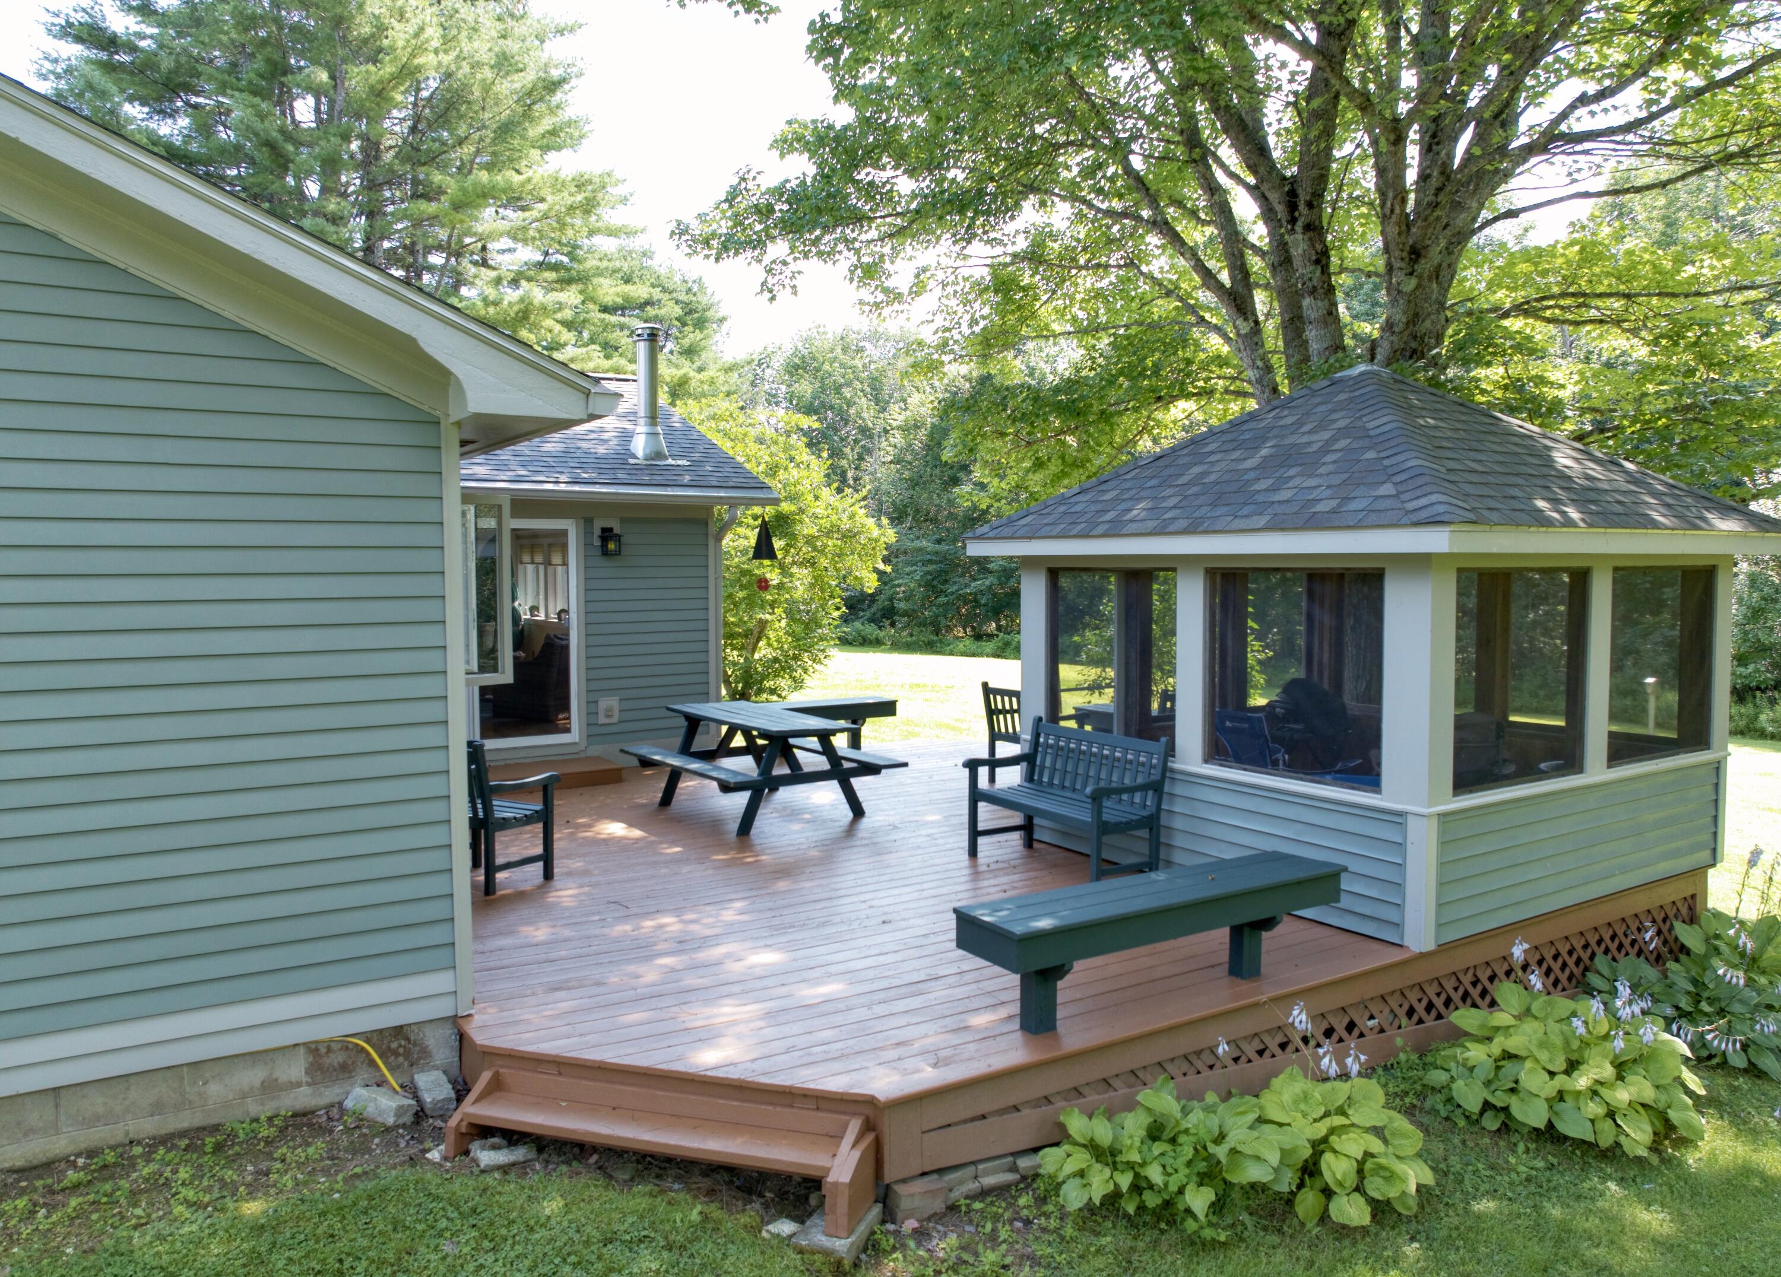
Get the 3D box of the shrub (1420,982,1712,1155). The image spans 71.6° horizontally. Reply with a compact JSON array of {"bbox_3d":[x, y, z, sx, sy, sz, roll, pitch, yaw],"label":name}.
[{"bbox_3d":[2.987,1.921,5.548,1.150,0.500,1.000,-3,4,-33],"label":"shrub"}]

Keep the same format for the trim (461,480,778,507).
[{"bbox_3d":[-2.442,-1.274,10.995,3.350,0.140,0.130,-3,4,-37],"label":"trim"}]

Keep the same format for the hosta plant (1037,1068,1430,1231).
[{"bbox_3d":[1.336,1.885,4.616,1.400,0.440,0.820,-1,4,-13],"label":"hosta plant"}]

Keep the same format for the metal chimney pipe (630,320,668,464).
[{"bbox_3d":[-2.369,-2.347,11.956,0.370,1.360,0.380,-3,4,-37],"label":"metal chimney pipe"}]

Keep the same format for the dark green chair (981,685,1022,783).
[{"bbox_3d":[1.223,0.813,10.559,0.620,0.900,0.630,-3,5,-39],"label":"dark green chair"}]

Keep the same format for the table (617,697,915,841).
[{"bbox_3d":[-1.015,0.966,9.507,1.450,0.745,1.840,-3,4,-35],"label":"table"}]

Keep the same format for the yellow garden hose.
[{"bbox_3d":[-2.156,1.734,5.006,0.340,0.260,0.070,-2,4,-30],"label":"yellow garden hose"}]

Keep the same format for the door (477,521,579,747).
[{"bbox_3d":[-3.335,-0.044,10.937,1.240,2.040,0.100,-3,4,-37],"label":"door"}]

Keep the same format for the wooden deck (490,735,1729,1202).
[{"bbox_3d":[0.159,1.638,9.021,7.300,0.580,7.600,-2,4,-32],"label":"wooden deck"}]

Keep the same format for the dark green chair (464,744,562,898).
[{"bbox_3d":[-2.449,1.022,7.465,0.650,0.900,0.620,2,4,33],"label":"dark green chair"}]

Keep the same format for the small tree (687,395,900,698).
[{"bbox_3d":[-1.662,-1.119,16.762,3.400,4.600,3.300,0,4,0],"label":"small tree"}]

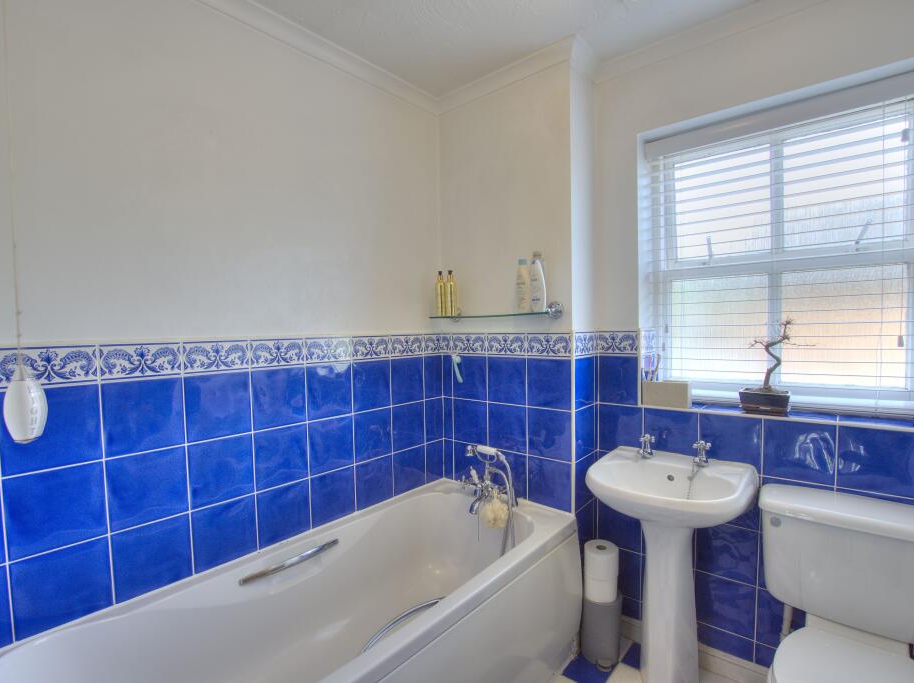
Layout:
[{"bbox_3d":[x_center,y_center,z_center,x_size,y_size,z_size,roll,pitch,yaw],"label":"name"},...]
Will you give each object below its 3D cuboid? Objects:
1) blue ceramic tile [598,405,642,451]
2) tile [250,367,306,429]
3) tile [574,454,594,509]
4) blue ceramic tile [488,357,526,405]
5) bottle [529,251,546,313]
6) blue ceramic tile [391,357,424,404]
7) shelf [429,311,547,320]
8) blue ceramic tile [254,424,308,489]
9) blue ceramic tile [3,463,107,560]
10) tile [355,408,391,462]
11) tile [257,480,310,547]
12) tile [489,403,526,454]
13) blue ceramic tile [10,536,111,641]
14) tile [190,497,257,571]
[{"bbox_3d":[0.681,0.365,1.889,0.185,0.200,0.010,1,3,39],"label":"blue ceramic tile"},{"bbox_3d":[-0.605,0.193,1.558,0.009,0.200,0.199,1,2,40],"label":"tile"},{"bbox_3d":[0.510,0.559,1.814,0.008,0.198,0.198,1,2,40],"label":"tile"},{"bbox_3d":[0.213,0.166,1.938,0.199,0.200,0.010,1,2,41],"label":"blue ceramic tile"},{"bbox_3d":[0.312,-0.230,1.757,0.070,0.231,0.042,1,3,40],"label":"bottle"},{"bbox_3d":[-0.214,0.171,2.011,0.010,0.200,0.200,1,3,41],"label":"blue ceramic tile"},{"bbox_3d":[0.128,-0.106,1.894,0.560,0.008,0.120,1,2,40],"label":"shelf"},{"bbox_3d":[-0.602,0.395,1.565,0.009,0.200,0.199,1,2,40],"label":"blue ceramic tile"},{"bbox_3d":[-0.961,0.403,1.096,0.008,0.198,0.198,1,2,40],"label":"blue ceramic tile"},{"bbox_3d":[-0.343,0.382,1.871,0.009,0.200,0.199,1,2,40],"label":"tile"},{"bbox_3d":[-0.595,0.587,1.567,0.010,0.188,0.197,1,2,41],"label":"tile"},{"bbox_3d":[0.217,0.371,1.956,0.200,0.200,0.010,1,3,40],"label":"tile"},{"bbox_3d":[-0.977,0.607,1.129,0.009,0.195,0.199,1,2,40],"label":"blue ceramic tile"},{"bbox_3d":[-0.722,0.592,1.416,0.010,0.188,0.197,1,2,41],"label":"tile"}]

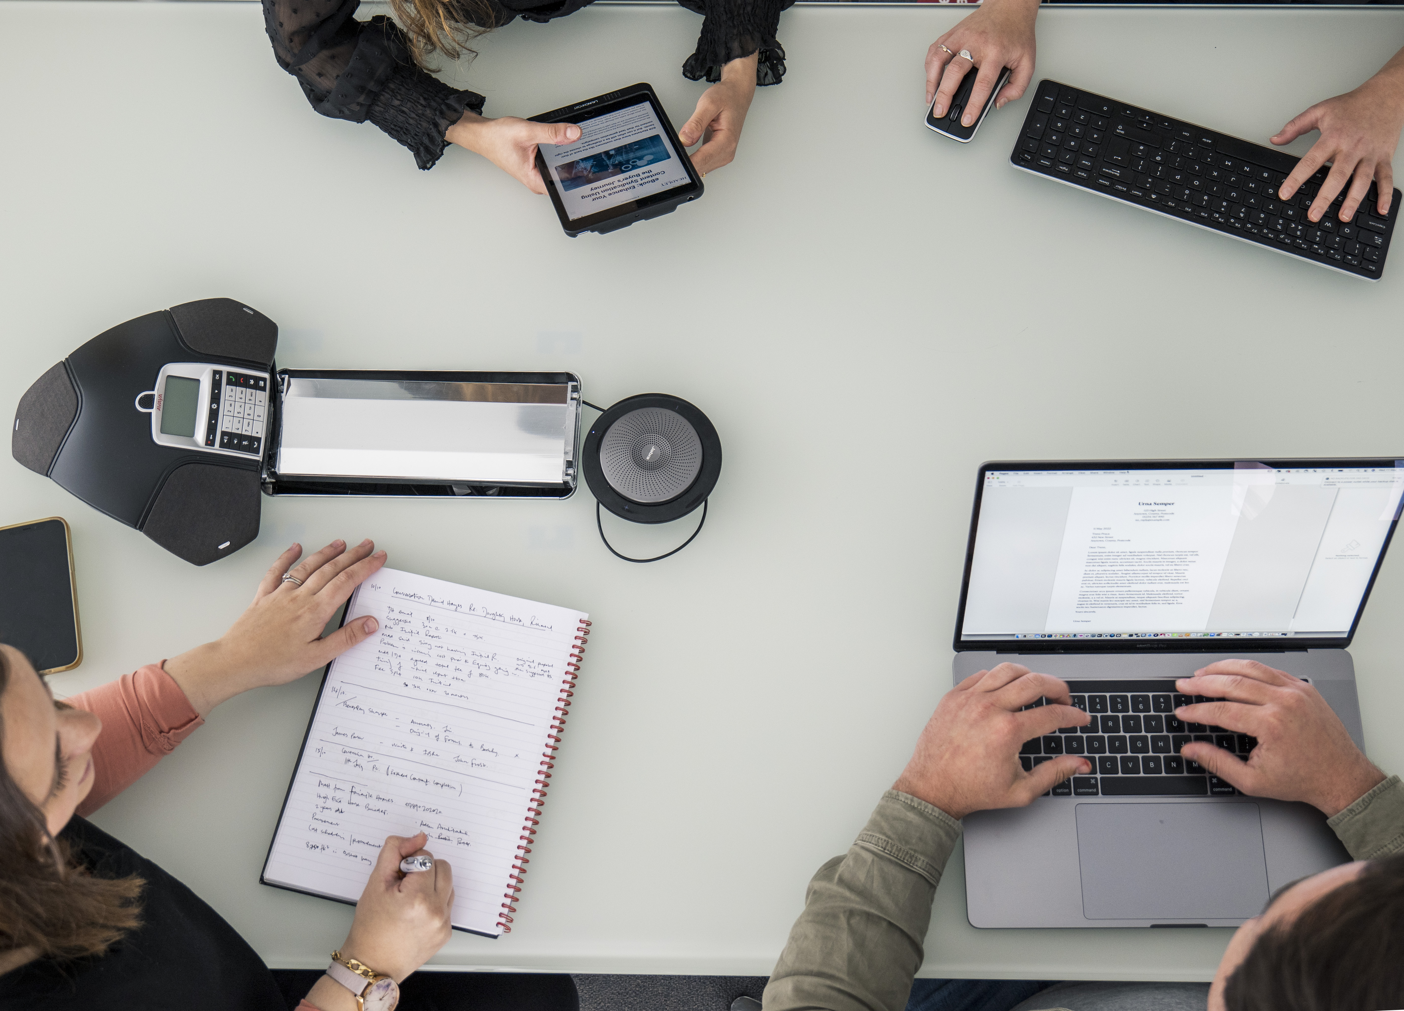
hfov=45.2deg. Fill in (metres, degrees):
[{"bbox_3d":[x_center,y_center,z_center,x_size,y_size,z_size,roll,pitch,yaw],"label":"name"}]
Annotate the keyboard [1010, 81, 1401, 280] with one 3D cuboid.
[{"bbox_3d":[0.502,-0.326,1.682,0.377,0.021,0.116,19,71,7],"label":"keyboard"}]

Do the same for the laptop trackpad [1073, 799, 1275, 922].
[{"bbox_3d":[0.405,0.305,1.448,0.160,0.005,0.099,0,70,0],"label":"laptop trackpad"}]

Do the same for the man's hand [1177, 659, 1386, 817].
[{"bbox_3d":[0.494,0.202,1.448,0.185,0.067,0.109,36,74,12],"label":"man's hand"}]

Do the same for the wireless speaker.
[{"bbox_3d":[-0.046,-0.037,1.566,0.130,0.036,0.144,0,70,0],"label":"wireless speaker"}]

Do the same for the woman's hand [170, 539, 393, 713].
[{"bbox_3d":[-0.372,0.104,1.501,0.218,0.060,0.111,-41,75,-14],"label":"woman's hand"}]

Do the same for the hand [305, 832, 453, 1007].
[{"bbox_3d":[-0.260,0.349,1.391,0.095,0.073,0.167,29,72,10],"label":"hand"}]

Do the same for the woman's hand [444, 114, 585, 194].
[{"bbox_3d":[-0.175,-0.341,1.640,0.160,0.080,0.080,18,71,6],"label":"woman's hand"}]

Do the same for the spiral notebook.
[{"bbox_3d":[-0.236,0.211,1.485,0.216,0.016,0.298,13,70,5],"label":"spiral notebook"}]

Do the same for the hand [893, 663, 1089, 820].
[{"bbox_3d":[0.255,0.211,1.444,0.177,0.067,0.129,-40,75,-13],"label":"hand"}]

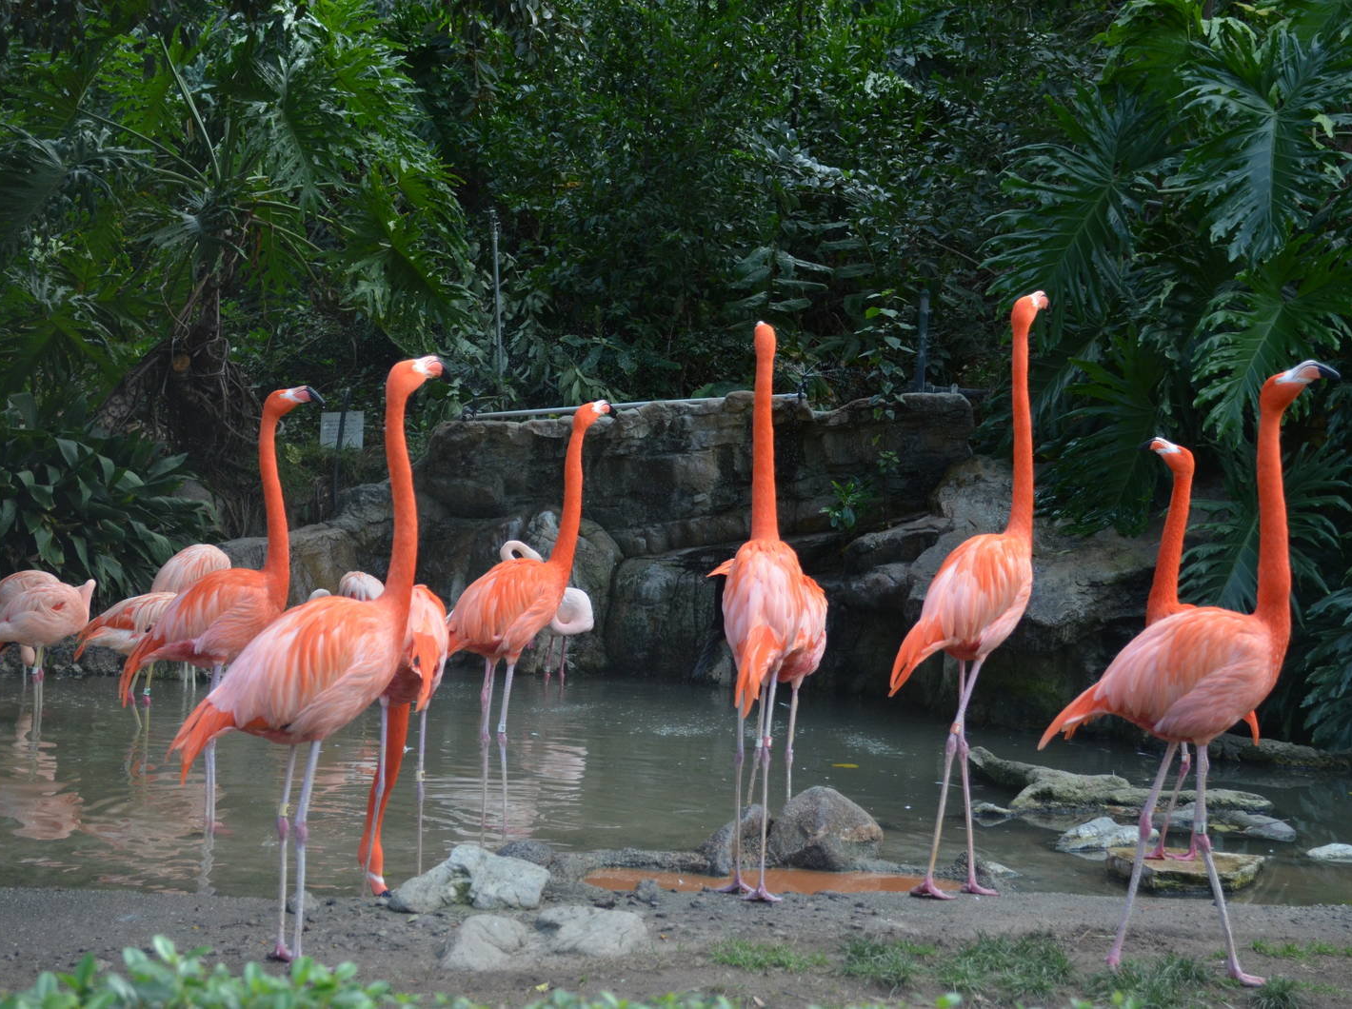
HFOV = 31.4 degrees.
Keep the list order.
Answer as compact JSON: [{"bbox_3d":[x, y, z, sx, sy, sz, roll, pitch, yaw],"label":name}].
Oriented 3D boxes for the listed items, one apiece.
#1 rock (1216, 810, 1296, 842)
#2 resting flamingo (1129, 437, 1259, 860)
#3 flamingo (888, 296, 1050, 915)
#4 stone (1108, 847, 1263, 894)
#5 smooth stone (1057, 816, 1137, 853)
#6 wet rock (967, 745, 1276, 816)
[{"bbox_3d":[1.744,0.970,7.250,0.235,0.080,0.190,0,3,0],"label":"rock"},{"bbox_3d":[1.456,0.402,6.750,0.430,1.160,0.240,2,4,25],"label":"resting flamingo"},{"bbox_3d":[0.710,0.221,5.920,0.500,1.450,0.250,-3,4,-44],"label":"flamingo"},{"bbox_3d":[1.231,0.886,5.830,0.360,0.060,0.360,0,1,0],"label":"stone"},{"bbox_3d":[1.262,0.972,7.080,0.280,0.100,0.200,0,3,0],"label":"smooth stone"},{"bbox_3d":[1.446,0.910,7.850,1.020,0.180,0.420,1,3,14],"label":"wet rock"}]

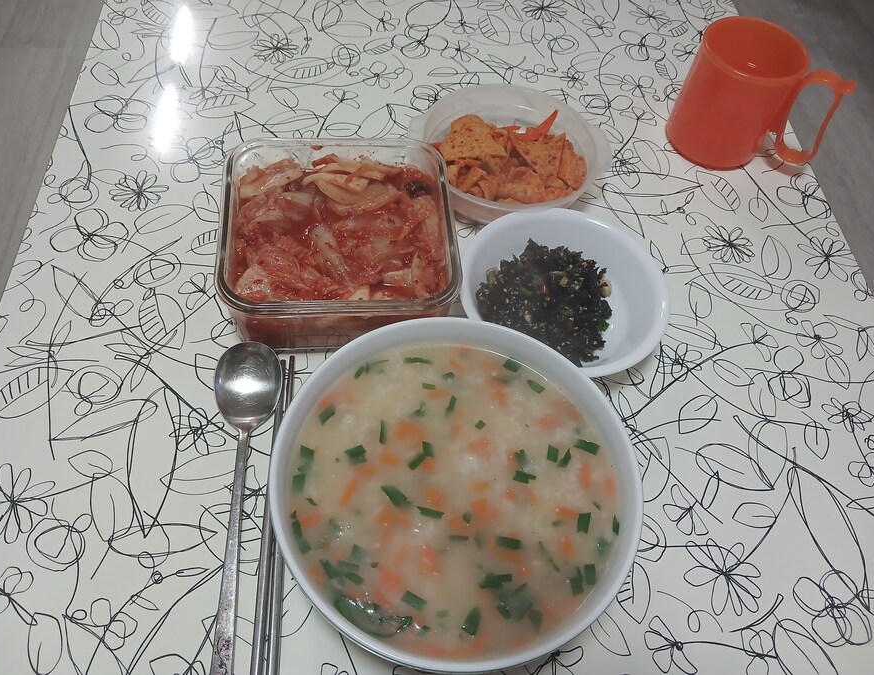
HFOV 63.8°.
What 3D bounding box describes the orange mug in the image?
[{"bbox_3d":[0.269,-0.197,0.588,0.135,0.088,0.088,11,57,1],"label":"orange mug"}]

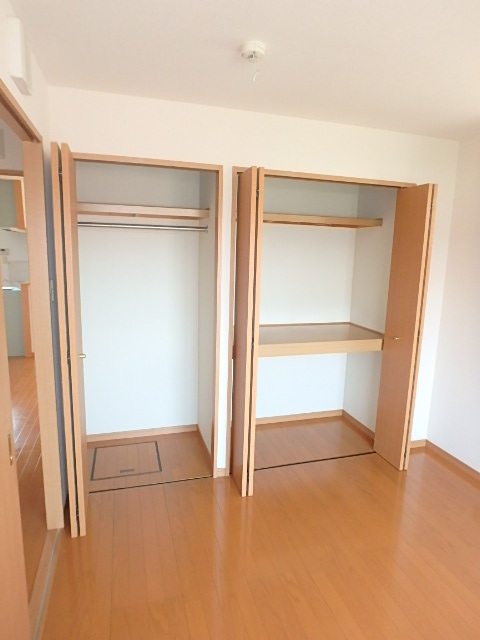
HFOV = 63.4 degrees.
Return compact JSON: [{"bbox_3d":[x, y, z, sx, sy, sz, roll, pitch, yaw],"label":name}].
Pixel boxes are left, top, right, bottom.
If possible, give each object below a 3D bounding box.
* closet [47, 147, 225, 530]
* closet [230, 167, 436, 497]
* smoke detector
[{"bbox_3d":[-0.628,0.052,2.606,0.930,2.078,1.110,-1,10,-16],"label":"closet"},{"bbox_3d":[0.531,0.016,2.996,1.385,2.078,1.010,-1,10,-16],"label":"closet"},{"bbox_3d":[0.054,-1.131,1.640,0.100,0.048,0.100,1,9,0],"label":"smoke detector"}]

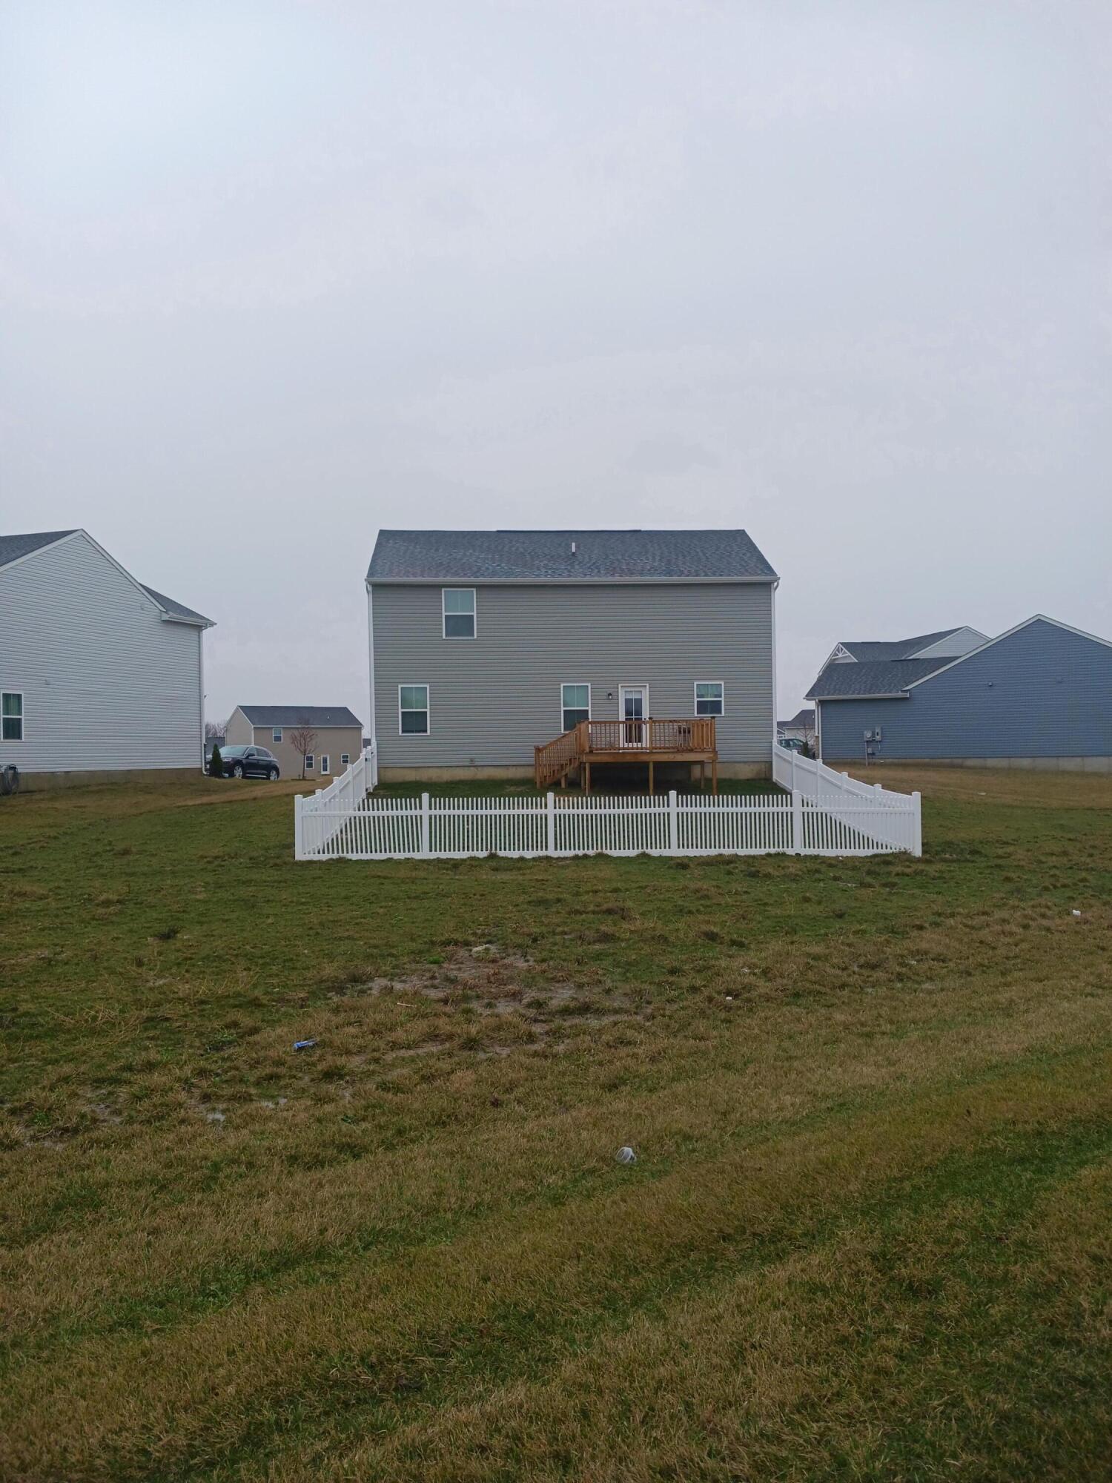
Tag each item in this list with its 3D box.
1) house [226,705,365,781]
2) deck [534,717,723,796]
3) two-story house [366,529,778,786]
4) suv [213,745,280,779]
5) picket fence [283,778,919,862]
[{"bbox_3d":[-30.288,0.037,133.758,13.160,8.120,9.700,-1,0,-34],"label":"house"},{"bbox_3d":[1.949,0.453,34.966,5.180,2.220,3.750,-1,0,-3],"label":"deck"},{"bbox_3d":[0.331,-3.142,41.404,13.160,8.780,9.700,-1,0,-3],"label":"two-story house"},{"bbox_3d":[-15.908,1.061,58.500,1.900,1.700,4.750,0,0,21],"label":"suv"},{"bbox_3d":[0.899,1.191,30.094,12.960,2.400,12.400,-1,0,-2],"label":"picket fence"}]

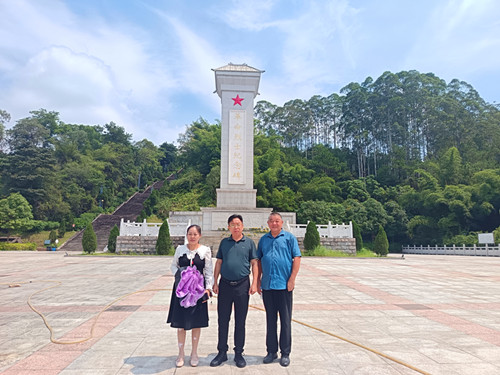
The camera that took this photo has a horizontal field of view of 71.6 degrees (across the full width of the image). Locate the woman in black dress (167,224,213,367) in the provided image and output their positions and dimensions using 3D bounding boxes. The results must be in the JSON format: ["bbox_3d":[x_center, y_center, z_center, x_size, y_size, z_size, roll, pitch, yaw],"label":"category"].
[{"bbox_3d":[-0.715,1.231,4.097,0.540,1.572,0.380,1,-8,-3],"label":"woman in black dress"}]

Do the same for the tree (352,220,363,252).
[{"bbox_3d":[9.137,4.276,30.169,1.350,2.715,1.350,1,-8,-4],"label":"tree"}]

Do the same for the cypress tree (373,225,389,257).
[{"bbox_3d":[10.263,4.169,27.120,1.180,2.413,1.180,1,-8,-4],"label":"cypress tree"}]

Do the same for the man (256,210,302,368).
[{"bbox_3d":[0.349,1.175,4.207,0.550,1.736,0.360,-1,-8,7],"label":"man"}]

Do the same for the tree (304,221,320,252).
[{"bbox_3d":[4.772,3.825,26.904,1.300,2.443,1.300,1,-8,-4],"label":"tree"}]

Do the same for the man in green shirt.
[{"bbox_3d":[-0.169,1.176,4.131,0.550,1.702,0.340,0,-8,0],"label":"man in green shirt"}]

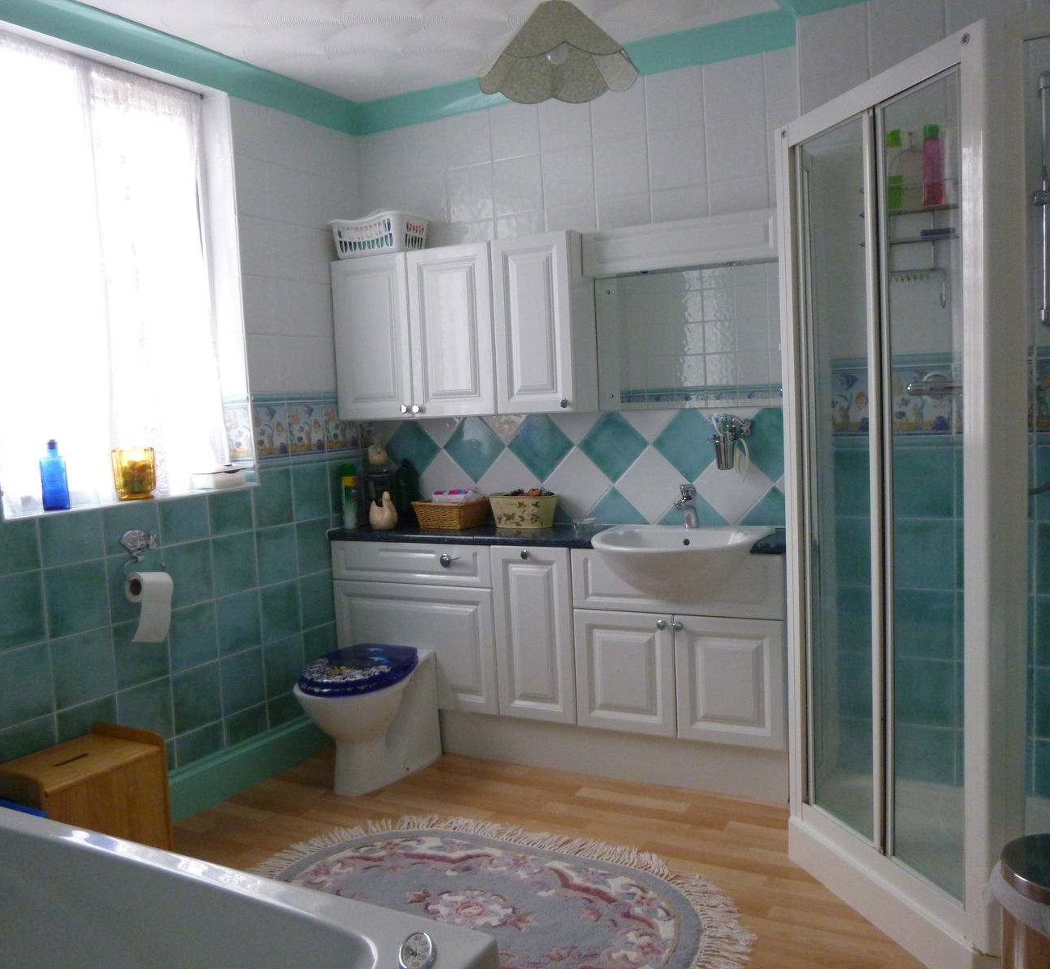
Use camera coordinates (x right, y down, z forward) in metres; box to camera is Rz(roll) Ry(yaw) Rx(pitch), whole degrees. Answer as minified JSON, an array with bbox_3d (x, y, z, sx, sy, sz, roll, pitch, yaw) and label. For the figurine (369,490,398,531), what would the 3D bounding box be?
[{"bbox_3d":[-0.531,0.091,3.476,0.112,0.150,0.098,1,5,36],"label":"figurine"}]

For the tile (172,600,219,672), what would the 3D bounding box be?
[{"bbox_3d":[-1.060,0.486,2.985,0.010,0.198,0.197,0,5,29],"label":"tile"}]

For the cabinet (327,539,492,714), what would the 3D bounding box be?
[{"bbox_3d":[-0.345,0.502,3.552,0.685,0.601,0.300,0,5,26],"label":"cabinet"}]

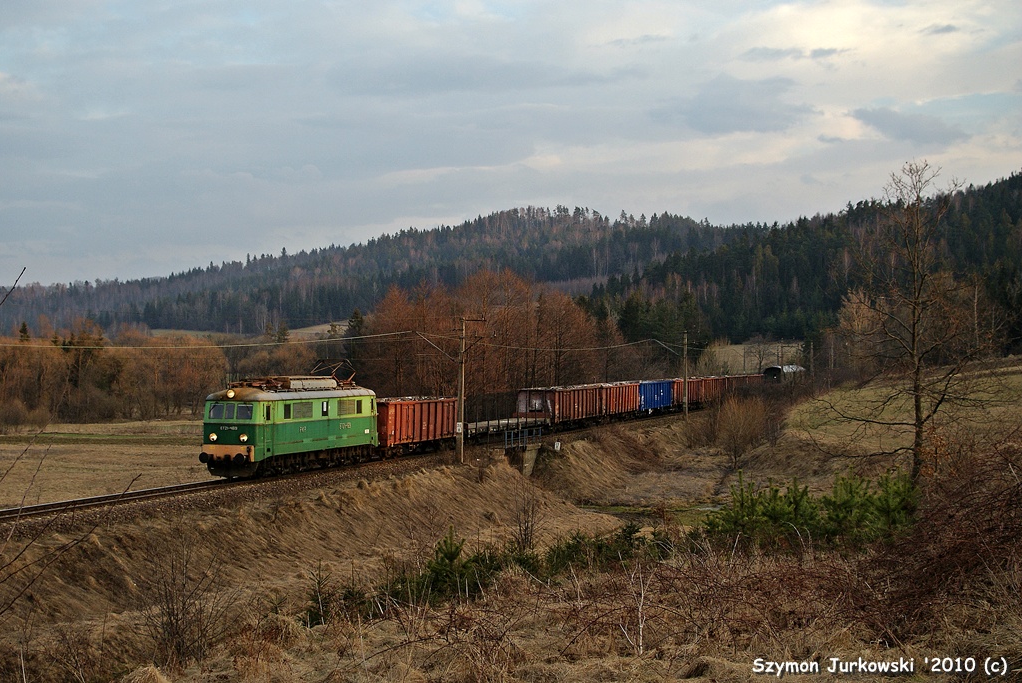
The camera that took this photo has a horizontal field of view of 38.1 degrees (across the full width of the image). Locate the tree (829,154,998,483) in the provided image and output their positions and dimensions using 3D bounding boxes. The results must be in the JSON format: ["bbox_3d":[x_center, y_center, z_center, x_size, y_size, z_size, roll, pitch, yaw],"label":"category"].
[{"bbox_3d":[12.853,-0.572,47.000,5.400,10.400,5.200,0,-1,0],"label":"tree"}]

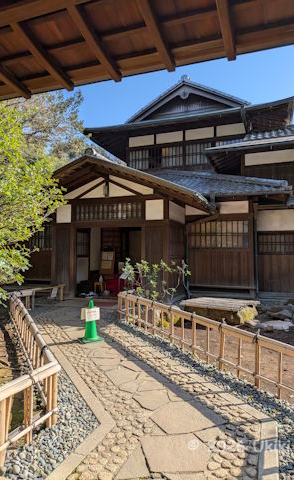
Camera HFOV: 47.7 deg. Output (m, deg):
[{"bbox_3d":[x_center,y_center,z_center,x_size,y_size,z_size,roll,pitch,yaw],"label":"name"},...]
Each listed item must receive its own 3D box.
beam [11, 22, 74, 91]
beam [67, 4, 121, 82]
[{"bbox_3d":[-0.532,-0.963,1.751,0.042,0.052,0.451,-1,-16,20],"label":"beam"},{"bbox_3d":[-0.241,-0.969,1.646,0.042,0.052,0.468,-1,-16,20],"label":"beam"}]

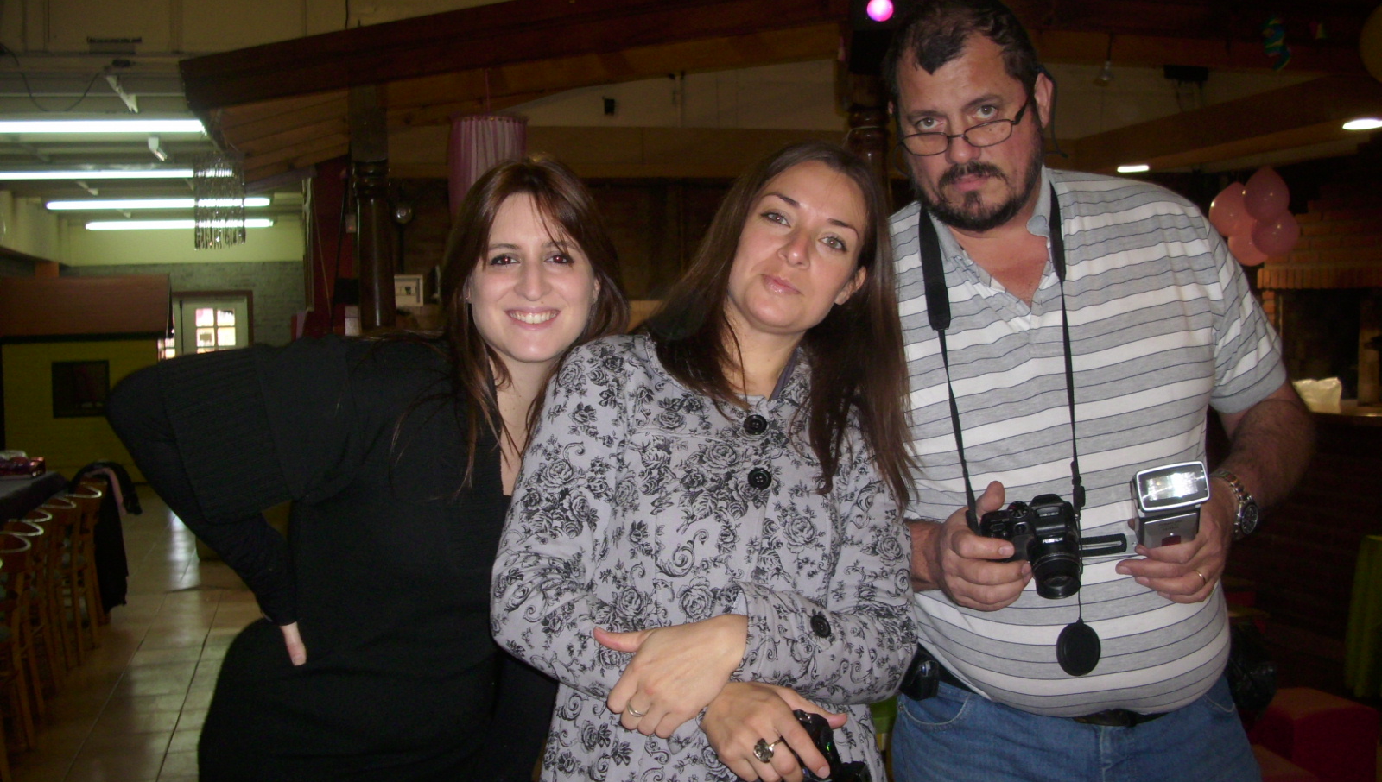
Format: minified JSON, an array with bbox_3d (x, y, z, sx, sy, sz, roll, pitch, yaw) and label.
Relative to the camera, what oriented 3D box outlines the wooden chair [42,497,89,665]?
[{"bbox_3d":[-3.090,0.906,5.790,0.450,0.770,0.420,-1,3,-17],"label":"wooden chair"}]

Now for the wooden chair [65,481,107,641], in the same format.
[{"bbox_3d":[-3.175,0.886,6.224,0.450,0.770,0.420,-1,3,-17],"label":"wooden chair"}]

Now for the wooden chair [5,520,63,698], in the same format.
[{"bbox_3d":[-2.851,0.940,5.032,0.450,0.770,0.420,-1,3,-17],"label":"wooden chair"}]

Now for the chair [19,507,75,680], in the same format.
[{"bbox_3d":[-2.988,0.924,5.394,0.450,0.770,0.420,-1,3,-17],"label":"chair"}]

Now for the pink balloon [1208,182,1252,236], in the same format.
[{"bbox_3d":[2.532,-0.853,5.800,0.210,0.250,0.210,-1,3,0],"label":"pink balloon"}]

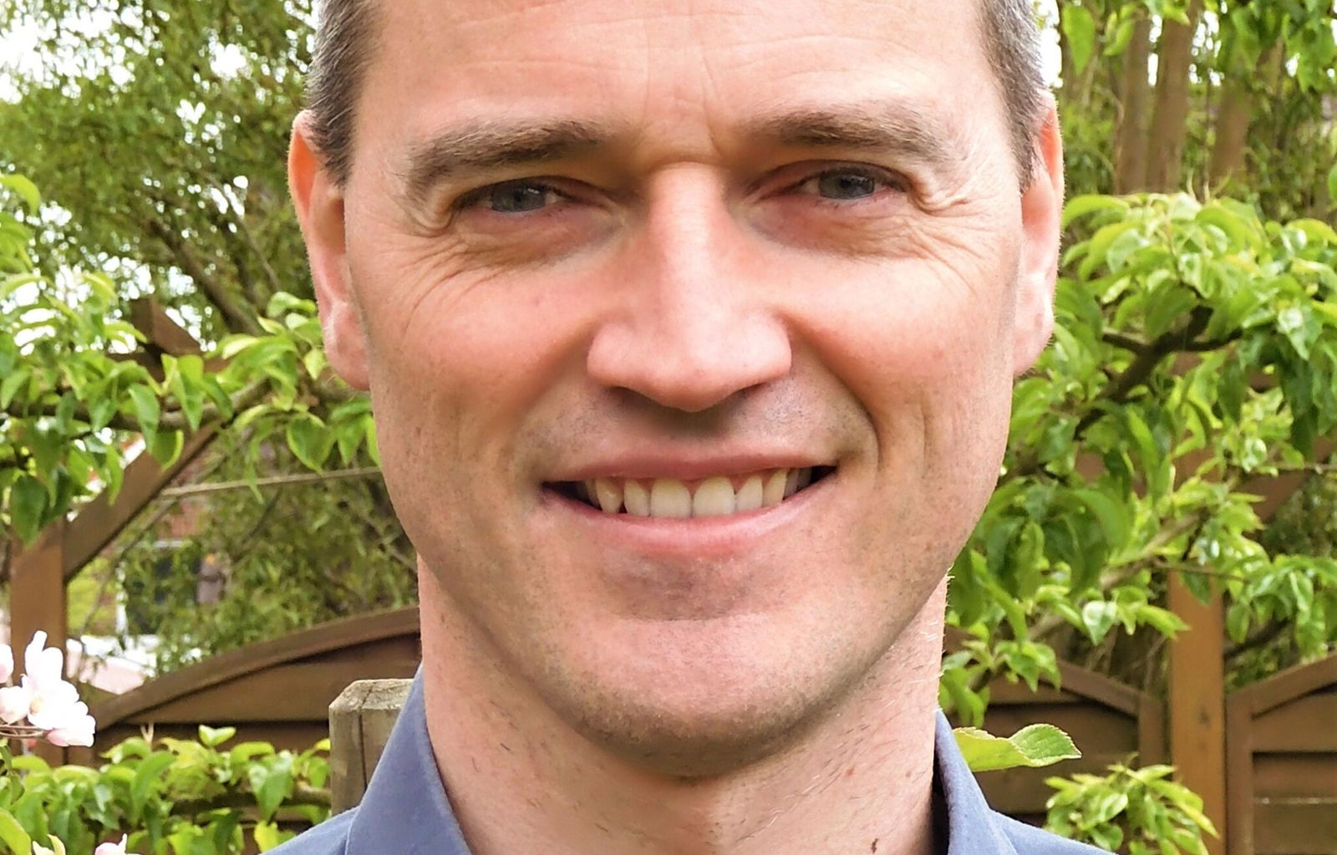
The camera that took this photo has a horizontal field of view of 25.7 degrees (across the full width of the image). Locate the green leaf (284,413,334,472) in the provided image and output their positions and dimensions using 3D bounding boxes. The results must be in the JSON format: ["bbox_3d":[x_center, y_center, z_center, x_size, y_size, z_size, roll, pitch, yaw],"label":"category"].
[{"bbox_3d":[-0.306,0.013,2.500,0.037,0.050,0.020,-12,-6,6],"label":"green leaf"}]

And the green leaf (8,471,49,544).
[{"bbox_3d":[-0.545,0.068,2.500,0.036,0.062,0.020,-1,-1,-6],"label":"green leaf"}]

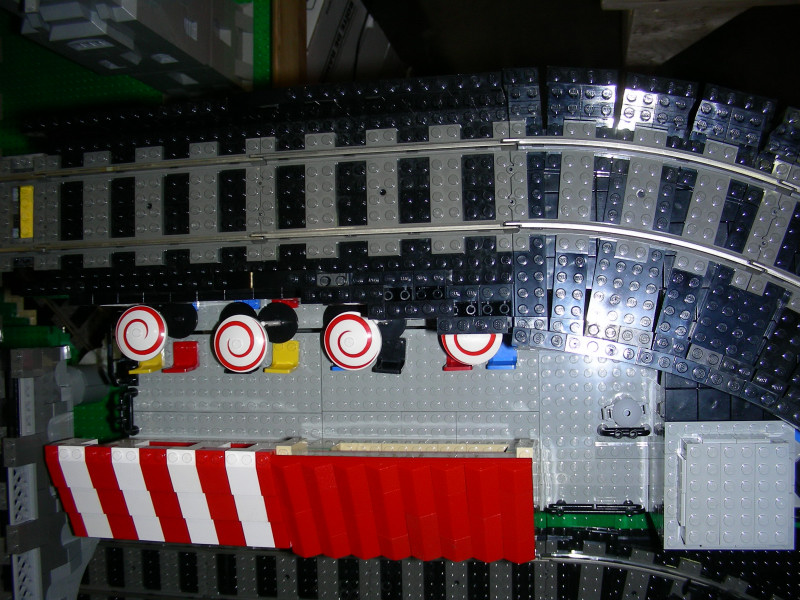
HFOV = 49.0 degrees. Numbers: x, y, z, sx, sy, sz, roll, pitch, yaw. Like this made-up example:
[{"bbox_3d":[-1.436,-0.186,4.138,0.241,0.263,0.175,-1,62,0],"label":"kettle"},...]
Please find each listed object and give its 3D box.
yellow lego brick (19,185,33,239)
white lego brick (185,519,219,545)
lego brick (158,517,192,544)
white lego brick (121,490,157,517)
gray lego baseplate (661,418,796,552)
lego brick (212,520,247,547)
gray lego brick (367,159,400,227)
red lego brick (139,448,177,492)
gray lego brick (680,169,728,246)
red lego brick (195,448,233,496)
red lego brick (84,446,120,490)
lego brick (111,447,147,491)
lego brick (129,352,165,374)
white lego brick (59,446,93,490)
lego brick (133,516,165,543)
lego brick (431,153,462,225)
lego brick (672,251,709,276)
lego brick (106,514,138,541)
[{"bbox_3d":[-0.209,-0.049,0.499,0.008,0.010,0.032,-1,88,11],"label":"yellow lego brick"},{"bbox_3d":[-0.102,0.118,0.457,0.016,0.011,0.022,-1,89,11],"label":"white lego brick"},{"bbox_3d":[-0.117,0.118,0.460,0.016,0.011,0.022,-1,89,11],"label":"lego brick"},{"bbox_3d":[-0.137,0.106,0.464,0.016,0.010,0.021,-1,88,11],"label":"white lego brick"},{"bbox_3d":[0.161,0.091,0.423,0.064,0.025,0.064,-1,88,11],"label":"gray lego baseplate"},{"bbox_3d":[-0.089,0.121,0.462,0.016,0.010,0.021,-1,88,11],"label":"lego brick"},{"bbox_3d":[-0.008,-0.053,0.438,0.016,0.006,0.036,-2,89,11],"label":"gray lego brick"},{"bbox_3d":[-0.124,0.087,0.450,0.016,0.011,0.024,-1,88,11],"label":"red lego brick"},{"bbox_3d":[0.144,-0.043,0.414,0.016,0.005,0.033,15,91,11],"label":"gray lego brick"},{"bbox_3d":[-0.094,0.087,0.443,0.016,0.011,0.024,-1,88,11],"label":"red lego brick"},{"bbox_3d":[-0.155,0.089,0.459,0.016,0.011,0.024,-1,88,11],"label":"red lego brick"},{"bbox_3d":[-0.139,0.088,0.453,0.016,0.011,0.024,-1,88,11],"label":"lego brick"},{"bbox_3d":[-0.156,0.035,0.536,0.016,0.016,0.018,-2,88,11],"label":"lego brick"},{"bbox_3d":[-0.166,0.086,0.451,0.016,0.011,0.024,-1,89,11],"label":"white lego brick"},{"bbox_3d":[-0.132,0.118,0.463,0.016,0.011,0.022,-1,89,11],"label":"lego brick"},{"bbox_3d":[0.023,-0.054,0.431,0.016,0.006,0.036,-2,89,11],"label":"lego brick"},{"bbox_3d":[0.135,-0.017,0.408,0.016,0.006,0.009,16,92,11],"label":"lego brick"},{"bbox_3d":[-0.150,0.119,0.474,0.016,0.011,0.024,-1,88,11],"label":"lego brick"}]

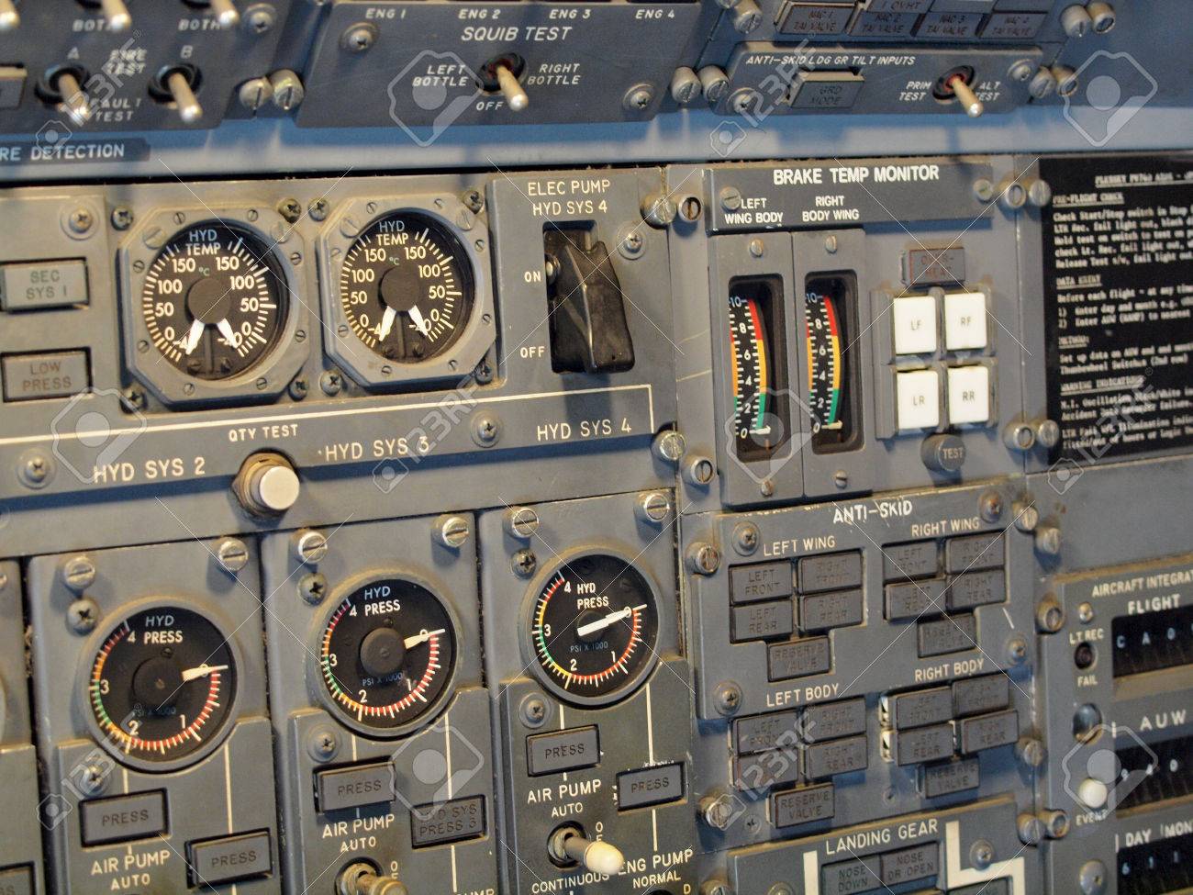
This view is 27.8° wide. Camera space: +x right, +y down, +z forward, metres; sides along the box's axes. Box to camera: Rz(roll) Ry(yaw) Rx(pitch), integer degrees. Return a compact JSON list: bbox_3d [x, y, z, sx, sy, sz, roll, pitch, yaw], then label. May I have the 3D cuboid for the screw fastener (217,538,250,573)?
[{"bbox_3d":[-0.108,0.032,0.715,0.009,0.010,0.006,-5,5,-30],"label":"screw fastener"}]

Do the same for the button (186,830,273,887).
[{"bbox_3d":[-0.110,0.122,0.717,0.025,0.012,0.008,-5,5,-30],"label":"button"}]

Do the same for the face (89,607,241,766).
[{"bbox_3d":[-0.128,0.069,0.707,0.046,0.046,0.008,-5,5,-30],"label":"face"}]

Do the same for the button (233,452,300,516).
[{"bbox_3d":[-0.100,0.012,0.742,0.019,0.019,0.015,-5,5,-27],"label":"button"}]

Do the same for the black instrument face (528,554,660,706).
[{"bbox_3d":[-0.002,0.058,0.779,0.047,0.048,0.008,-5,5,-30],"label":"black instrument face"}]

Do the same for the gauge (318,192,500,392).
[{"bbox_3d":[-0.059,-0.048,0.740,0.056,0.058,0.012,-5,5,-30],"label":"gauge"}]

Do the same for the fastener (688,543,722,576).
[{"bbox_3d":[0.036,0.038,0.818,0.009,0.009,0.007,-5,5,-27],"label":"fastener"}]

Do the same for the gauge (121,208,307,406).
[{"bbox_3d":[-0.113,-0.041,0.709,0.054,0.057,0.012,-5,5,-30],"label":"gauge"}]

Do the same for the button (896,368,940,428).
[{"bbox_3d":[0.111,-0.017,0.849,0.017,0.019,0.009,-5,5,-27],"label":"button"}]

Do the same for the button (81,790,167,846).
[{"bbox_3d":[-0.139,0.107,0.703,0.025,0.012,0.008,-5,5,-30],"label":"button"}]

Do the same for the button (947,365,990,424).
[{"bbox_3d":[0.130,-0.019,0.859,0.017,0.019,0.009,-5,5,-27],"label":"button"}]

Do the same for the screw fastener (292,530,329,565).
[{"bbox_3d":[-0.086,0.030,0.728,0.010,0.010,0.006,-5,5,-30],"label":"screw fastener"}]

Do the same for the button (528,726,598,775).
[{"bbox_3d":[-0.012,0.100,0.795,0.025,0.013,0.005,-5,5,-27],"label":"button"}]

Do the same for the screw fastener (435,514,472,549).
[{"bbox_3d":[-0.047,0.027,0.775,0.009,0.009,0.007,-5,5,-27],"label":"screw fastener"}]

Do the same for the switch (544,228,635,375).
[{"bbox_3d":[-0.003,-0.046,0.756,0.017,0.045,0.027,-5,5,-30],"label":"switch"}]

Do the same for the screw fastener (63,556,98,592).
[{"bbox_3d":[-0.155,0.037,0.719,0.009,0.009,0.007,-5,5,-27],"label":"screw fastener"}]

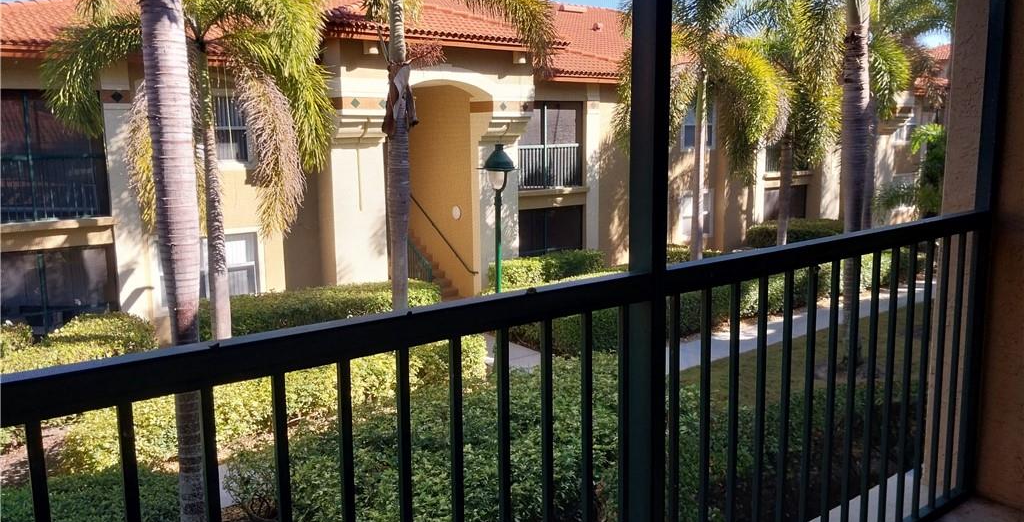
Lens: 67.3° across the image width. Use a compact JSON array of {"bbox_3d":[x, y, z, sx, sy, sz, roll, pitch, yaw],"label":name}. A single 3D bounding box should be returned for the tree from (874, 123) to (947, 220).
[{"bbox_3d":[14.323,-2.450,27.140,2.800,4.660,2.700,4,10,27],"label":"tree"}]

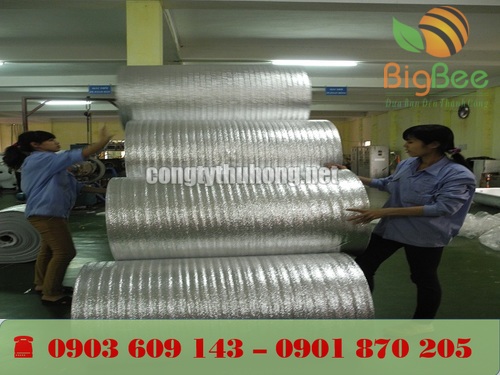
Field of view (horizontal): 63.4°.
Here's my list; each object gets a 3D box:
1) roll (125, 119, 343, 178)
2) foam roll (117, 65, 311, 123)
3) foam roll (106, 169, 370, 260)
[{"bbox_3d":[-0.125,-0.258,3.170,1.570,0.545,0.545,0,4,-4],"label":"roll"},{"bbox_3d":[-0.287,-0.757,3.470,1.550,0.550,0.550,0,3,-3],"label":"foam roll"},{"bbox_3d":[-0.069,0.185,2.680,1.580,0.550,0.550,0,4,0],"label":"foam roll"}]

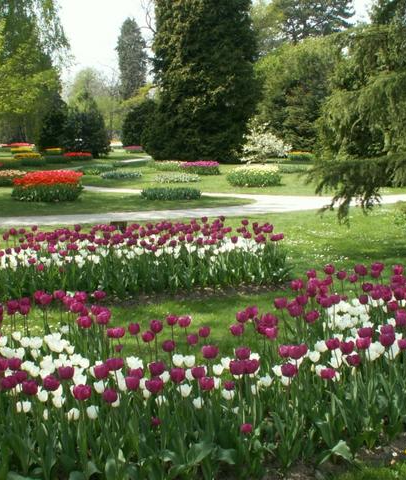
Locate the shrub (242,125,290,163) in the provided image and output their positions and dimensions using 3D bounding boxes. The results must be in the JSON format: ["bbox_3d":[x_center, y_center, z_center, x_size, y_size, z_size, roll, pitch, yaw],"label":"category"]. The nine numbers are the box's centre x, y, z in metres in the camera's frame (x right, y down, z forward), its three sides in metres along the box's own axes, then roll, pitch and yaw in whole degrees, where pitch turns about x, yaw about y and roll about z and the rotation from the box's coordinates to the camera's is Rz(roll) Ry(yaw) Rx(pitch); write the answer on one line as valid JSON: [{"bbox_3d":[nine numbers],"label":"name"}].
[{"bbox_3d":[2.914,-4.324,29.693,2.350,2.000,2.200,0,9,0],"label":"shrub"}]

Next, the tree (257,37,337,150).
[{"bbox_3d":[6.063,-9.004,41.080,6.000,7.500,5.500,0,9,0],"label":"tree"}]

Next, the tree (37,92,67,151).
[{"bbox_3d":[-10.494,-8.180,45.272,2.400,4.500,2.300,0,9,0],"label":"tree"}]

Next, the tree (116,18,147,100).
[{"bbox_3d":[-8.828,-19.406,79.900,4.300,15.300,4.200,0,9,0],"label":"tree"}]

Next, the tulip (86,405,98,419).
[{"bbox_3d":[-0.493,0.758,2.863,0.054,0.062,0.054,0,9,0],"label":"tulip"}]

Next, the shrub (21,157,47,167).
[{"bbox_3d":[-8.068,-3.748,30.802,1.300,0.500,1.200,0,9,0],"label":"shrub"}]

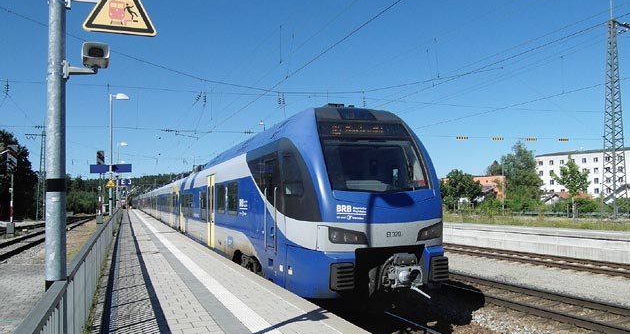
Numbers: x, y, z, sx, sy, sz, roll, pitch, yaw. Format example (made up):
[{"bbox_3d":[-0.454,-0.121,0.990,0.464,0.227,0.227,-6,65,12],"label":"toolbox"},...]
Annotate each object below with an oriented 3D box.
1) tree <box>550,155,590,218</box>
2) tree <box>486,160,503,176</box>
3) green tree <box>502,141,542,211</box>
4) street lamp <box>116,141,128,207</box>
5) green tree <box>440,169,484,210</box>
[{"bbox_3d":[26.200,2.100,43.000,4.100,6.500,4.100,2,-4,-26],"label":"tree"},{"bbox_3d":[38.700,4.000,90.000,4.600,11.000,4.600,2,-4,-26],"label":"tree"},{"bbox_3d":[29.600,1.600,60.000,5.700,10.500,5.700,2,-4,-26],"label":"green tree"},{"bbox_3d":[-15.100,1.200,33.000,0.850,6.200,0.320,2,-4,-25],"label":"street lamp"},{"bbox_3d":[21.200,3.600,62.000,6.300,6.400,6.000,2,-4,-26],"label":"green tree"}]

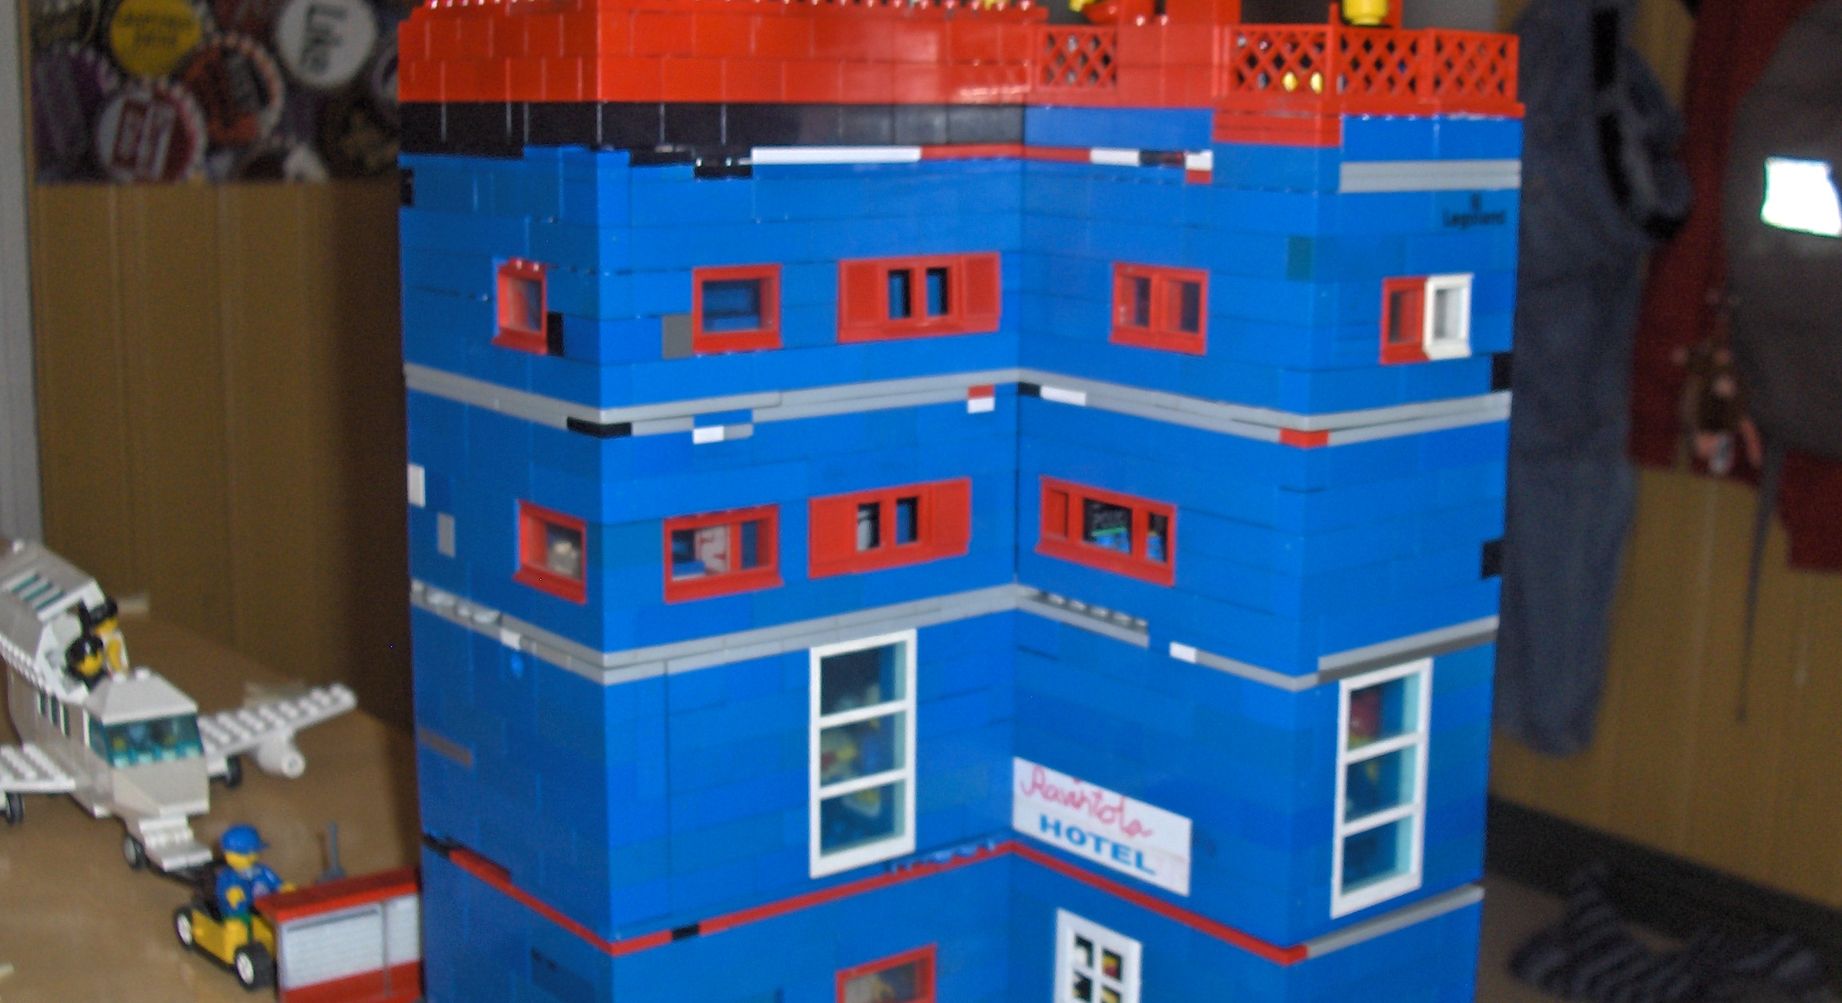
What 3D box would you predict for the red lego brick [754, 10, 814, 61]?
[{"bbox_3d":[-0.033,-0.105,0.528,0.016,0.010,0.008,-8,14,-37],"label":"red lego brick"}]

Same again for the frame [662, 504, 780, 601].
[{"bbox_3d":[-0.047,0.011,0.541,0.032,0.020,0.009,-8,14,-38],"label":"frame"}]

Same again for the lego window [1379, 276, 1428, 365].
[{"bbox_3d":[0.107,-0.042,0.531,0.016,0.020,0.009,-8,14,-38],"label":"lego window"}]

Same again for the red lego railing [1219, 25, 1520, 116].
[{"bbox_3d":[0.103,-0.098,0.533,0.071,0.019,0.032,-8,14,-38],"label":"red lego railing"}]

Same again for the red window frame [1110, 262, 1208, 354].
[{"bbox_3d":[0.058,-0.046,0.547,0.009,0.020,0.032,-8,14,-38],"label":"red window frame"}]

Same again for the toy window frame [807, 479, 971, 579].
[{"bbox_3d":[-0.009,0.006,0.569,0.049,0.019,0.009,-8,14,-37],"label":"toy window frame"}]

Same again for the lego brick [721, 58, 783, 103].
[{"bbox_3d":[-0.040,-0.095,0.526,0.016,0.010,0.008,-8,14,-38],"label":"lego brick"}]

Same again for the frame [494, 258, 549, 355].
[{"bbox_3d":[-0.089,-0.045,0.538,0.009,0.020,0.024,-8,14,-38],"label":"frame"}]

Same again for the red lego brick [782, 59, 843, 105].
[{"bbox_3d":[-0.027,-0.097,0.536,0.016,0.010,0.008,-8,14,-38],"label":"red lego brick"}]

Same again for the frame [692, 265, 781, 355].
[{"bbox_3d":[-0.043,-0.044,0.531,0.024,0.019,0.009,-8,14,-37],"label":"frame"}]

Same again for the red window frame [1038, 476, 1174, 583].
[{"bbox_3d":[0.047,0.007,0.568,0.009,0.019,0.048,-8,14,-37],"label":"red window frame"}]

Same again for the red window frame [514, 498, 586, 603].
[{"bbox_3d":[-0.082,0.011,0.539,0.009,0.020,0.032,-8,14,-38],"label":"red window frame"}]

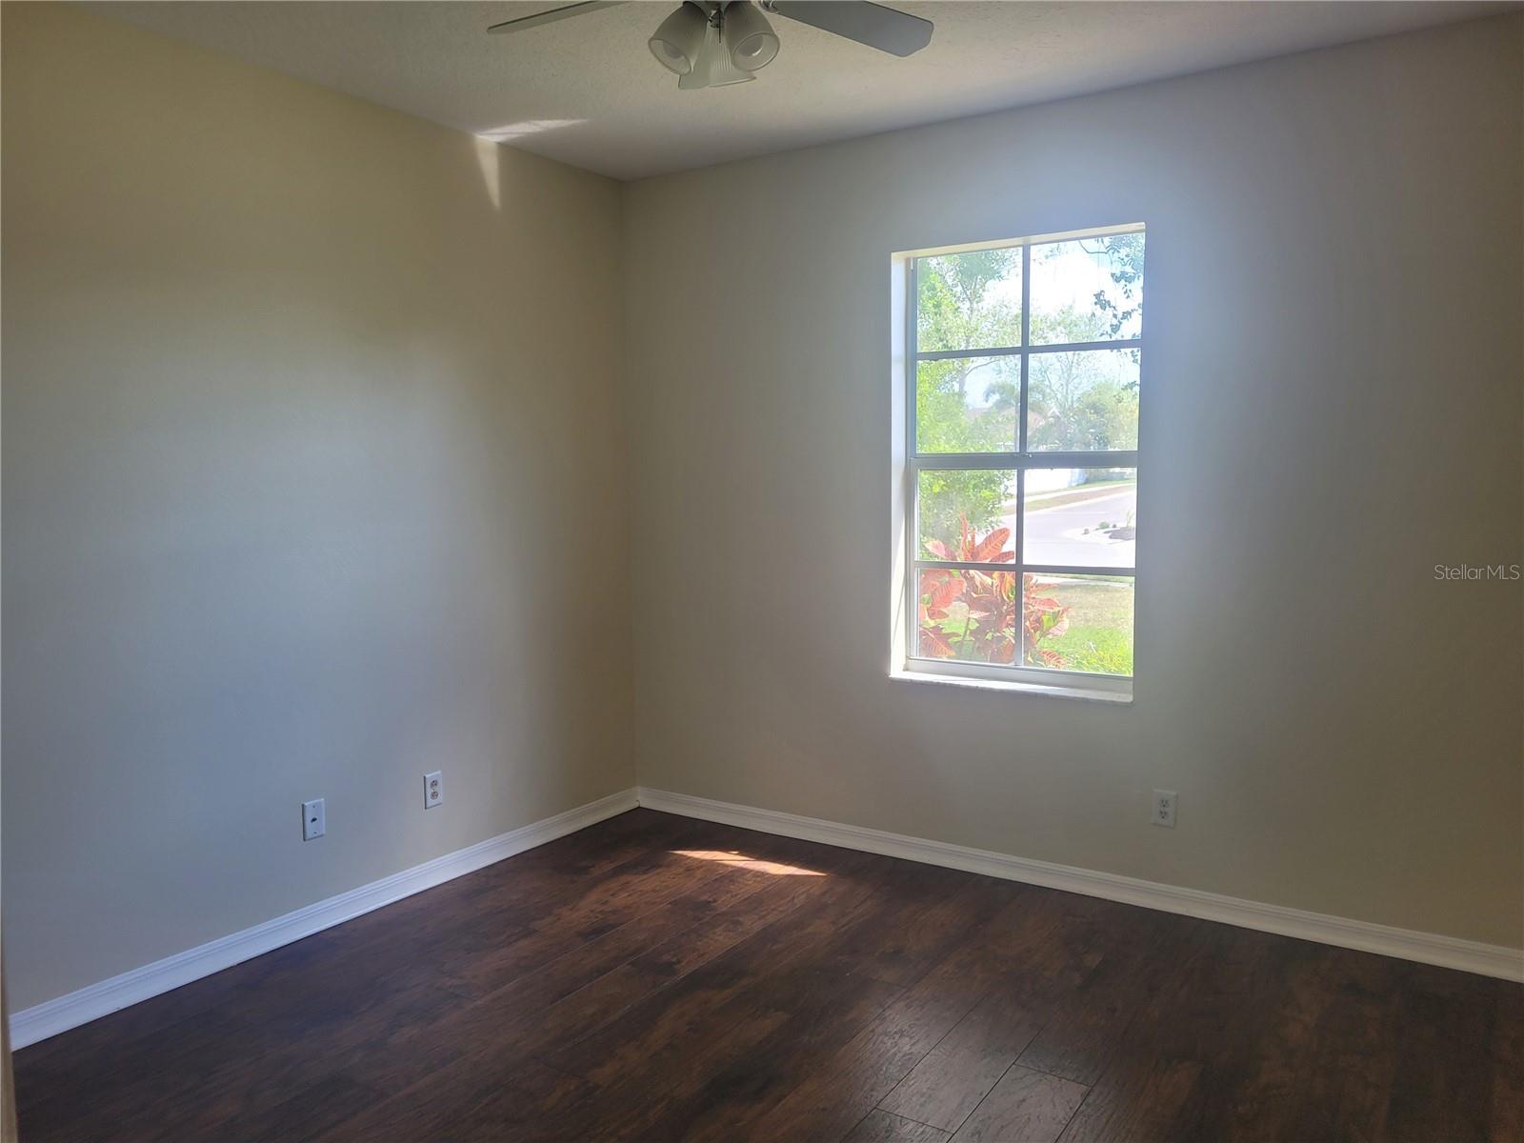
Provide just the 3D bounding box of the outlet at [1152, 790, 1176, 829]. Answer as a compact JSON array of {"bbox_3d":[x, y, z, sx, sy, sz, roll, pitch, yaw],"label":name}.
[{"bbox_3d":[1.276,0.755,3.635,0.074,0.118,0.008,3,6,33],"label":"outlet"}]

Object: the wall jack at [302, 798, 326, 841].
[{"bbox_3d":[-1.383,0.768,3.540,0.008,0.118,0.074,3,6,33],"label":"wall jack"}]

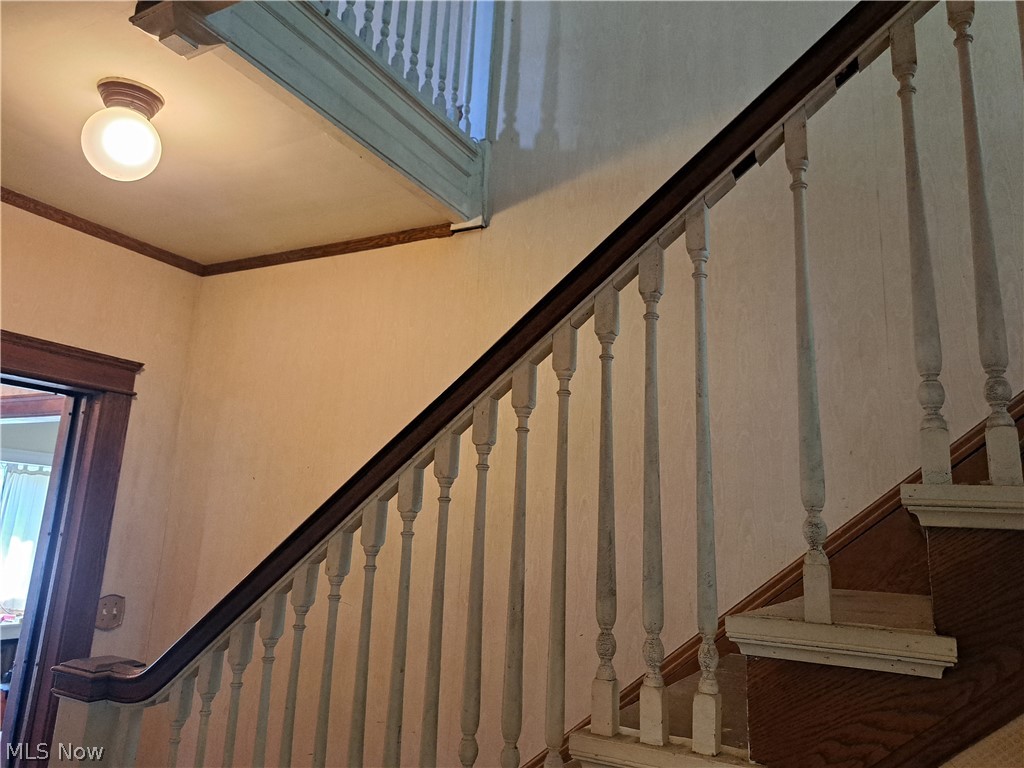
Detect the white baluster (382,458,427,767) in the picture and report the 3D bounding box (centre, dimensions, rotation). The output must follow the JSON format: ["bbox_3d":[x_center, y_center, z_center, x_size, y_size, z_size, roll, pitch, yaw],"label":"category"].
[{"bbox_3d":[-0.226,0.599,1.410,0.037,0.864,0.037,-4,-13,28],"label":"white baluster"}]

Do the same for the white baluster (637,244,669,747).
[{"bbox_3d":[0.245,0.166,1.246,0.037,0.853,0.037,-4,-13,28],"label":"white baluster"}]

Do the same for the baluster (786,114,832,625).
[{"bbox_3d":[0.483,-0.050,1.163,0.037,0.841,0.037,-4,-13,28],"label":"baluster"}]

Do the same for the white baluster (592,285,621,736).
[{"bbox_3d":[0.169,0.203,1.280,0.037,0.787,0.037,-4,-13,28],"label":"white baluster"}]

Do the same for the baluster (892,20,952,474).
[{"bbox_3d":[0.639,-0.224,1.115,0.037,0.761,0.037,-4,-13,28],"label":"baluster"}]

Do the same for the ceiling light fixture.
[{"bbox_3d":[-1.023,-0.653,1.875,0.185,0.238,0.185,-4,-13,28],"label":"ceiling light fixture"}]

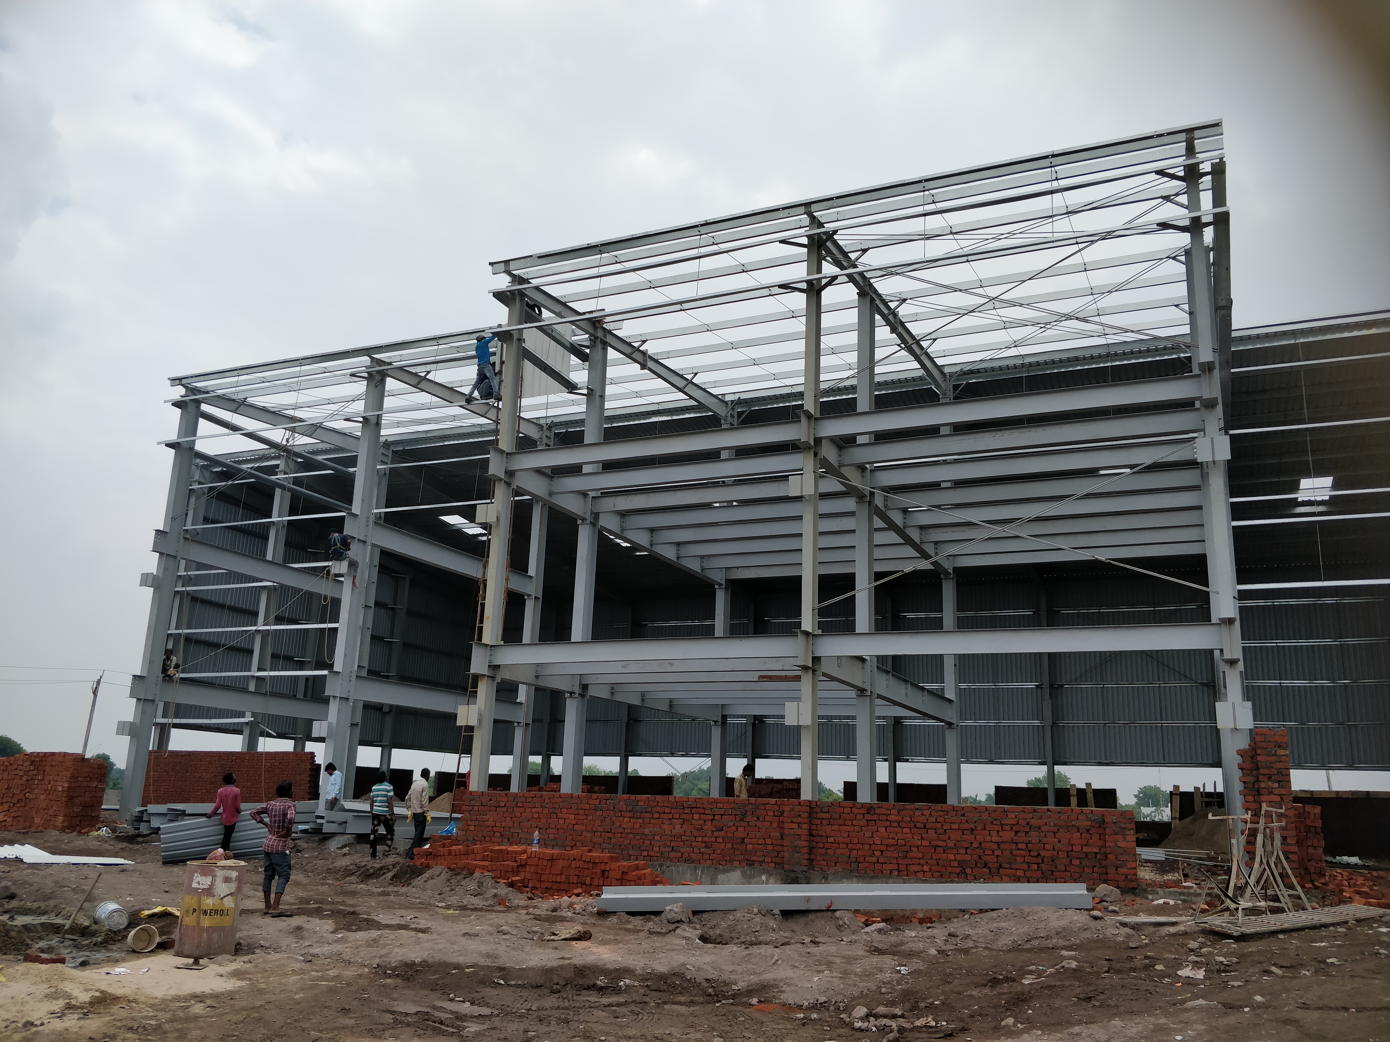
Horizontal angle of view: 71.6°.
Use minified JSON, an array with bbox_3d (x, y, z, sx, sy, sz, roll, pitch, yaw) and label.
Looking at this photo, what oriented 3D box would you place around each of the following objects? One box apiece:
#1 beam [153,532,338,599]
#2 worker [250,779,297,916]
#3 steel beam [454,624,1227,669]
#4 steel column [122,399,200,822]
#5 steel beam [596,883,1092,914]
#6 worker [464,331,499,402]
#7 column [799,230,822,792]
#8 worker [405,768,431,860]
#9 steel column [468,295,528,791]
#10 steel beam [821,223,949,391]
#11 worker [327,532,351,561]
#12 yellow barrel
[{"bbox_3d":[-12.666,1.418,28.590,0.220,0.520,7.236,-5,-18,28],"label":"beam"},{"bbox_3d":[-5.406,4.172,12.381,0.520,1.660,0.400,-6,-16,31],"label":"worker"},{"bbox_3d":[1.823,2.158,16.320,12.727,0.400,0.220,-4,-15,20],"label":"steel beam"},{"bbox_3d":[-14.182,2.229,25.613,0.210,11.368,0.430,-4,-13,28],"label":"steel column"},{"bbox_3d":[2.037,5.149,13.150,6.650,0.380,0.400,1,-13,-3],"label":"steel beam"},{"bbox_3d":[-5.086,-3.658,23.027,0.650,1.600,0.500,-6,-16,30],"label":"worker"},{"bbox_3d":[2.033,0.267,16.696,0.210,11.124,0.320,-4,-13,28],"label":"column"},{"bbox_3d":[-5.151,5.456,17.963,0.470,1.650,0.360,-7,-16,33],"label":"worker"},{"bbox_3d":[-3.817,0.754,18.842,0.210,11.020,0.330,-4,-13,28],"label":"steel column"},{"bbox_3d":[4.466,-4.610,21.969,0.200,0.380,9.740,-5,-12,28],"label":"steel beam"},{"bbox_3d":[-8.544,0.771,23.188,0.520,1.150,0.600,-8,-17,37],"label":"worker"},{"bbox_3d":[-4.769,3.819,9.501,0.575,0.870,0.575,9,-15,-26],"label":"yellow barrel"}]

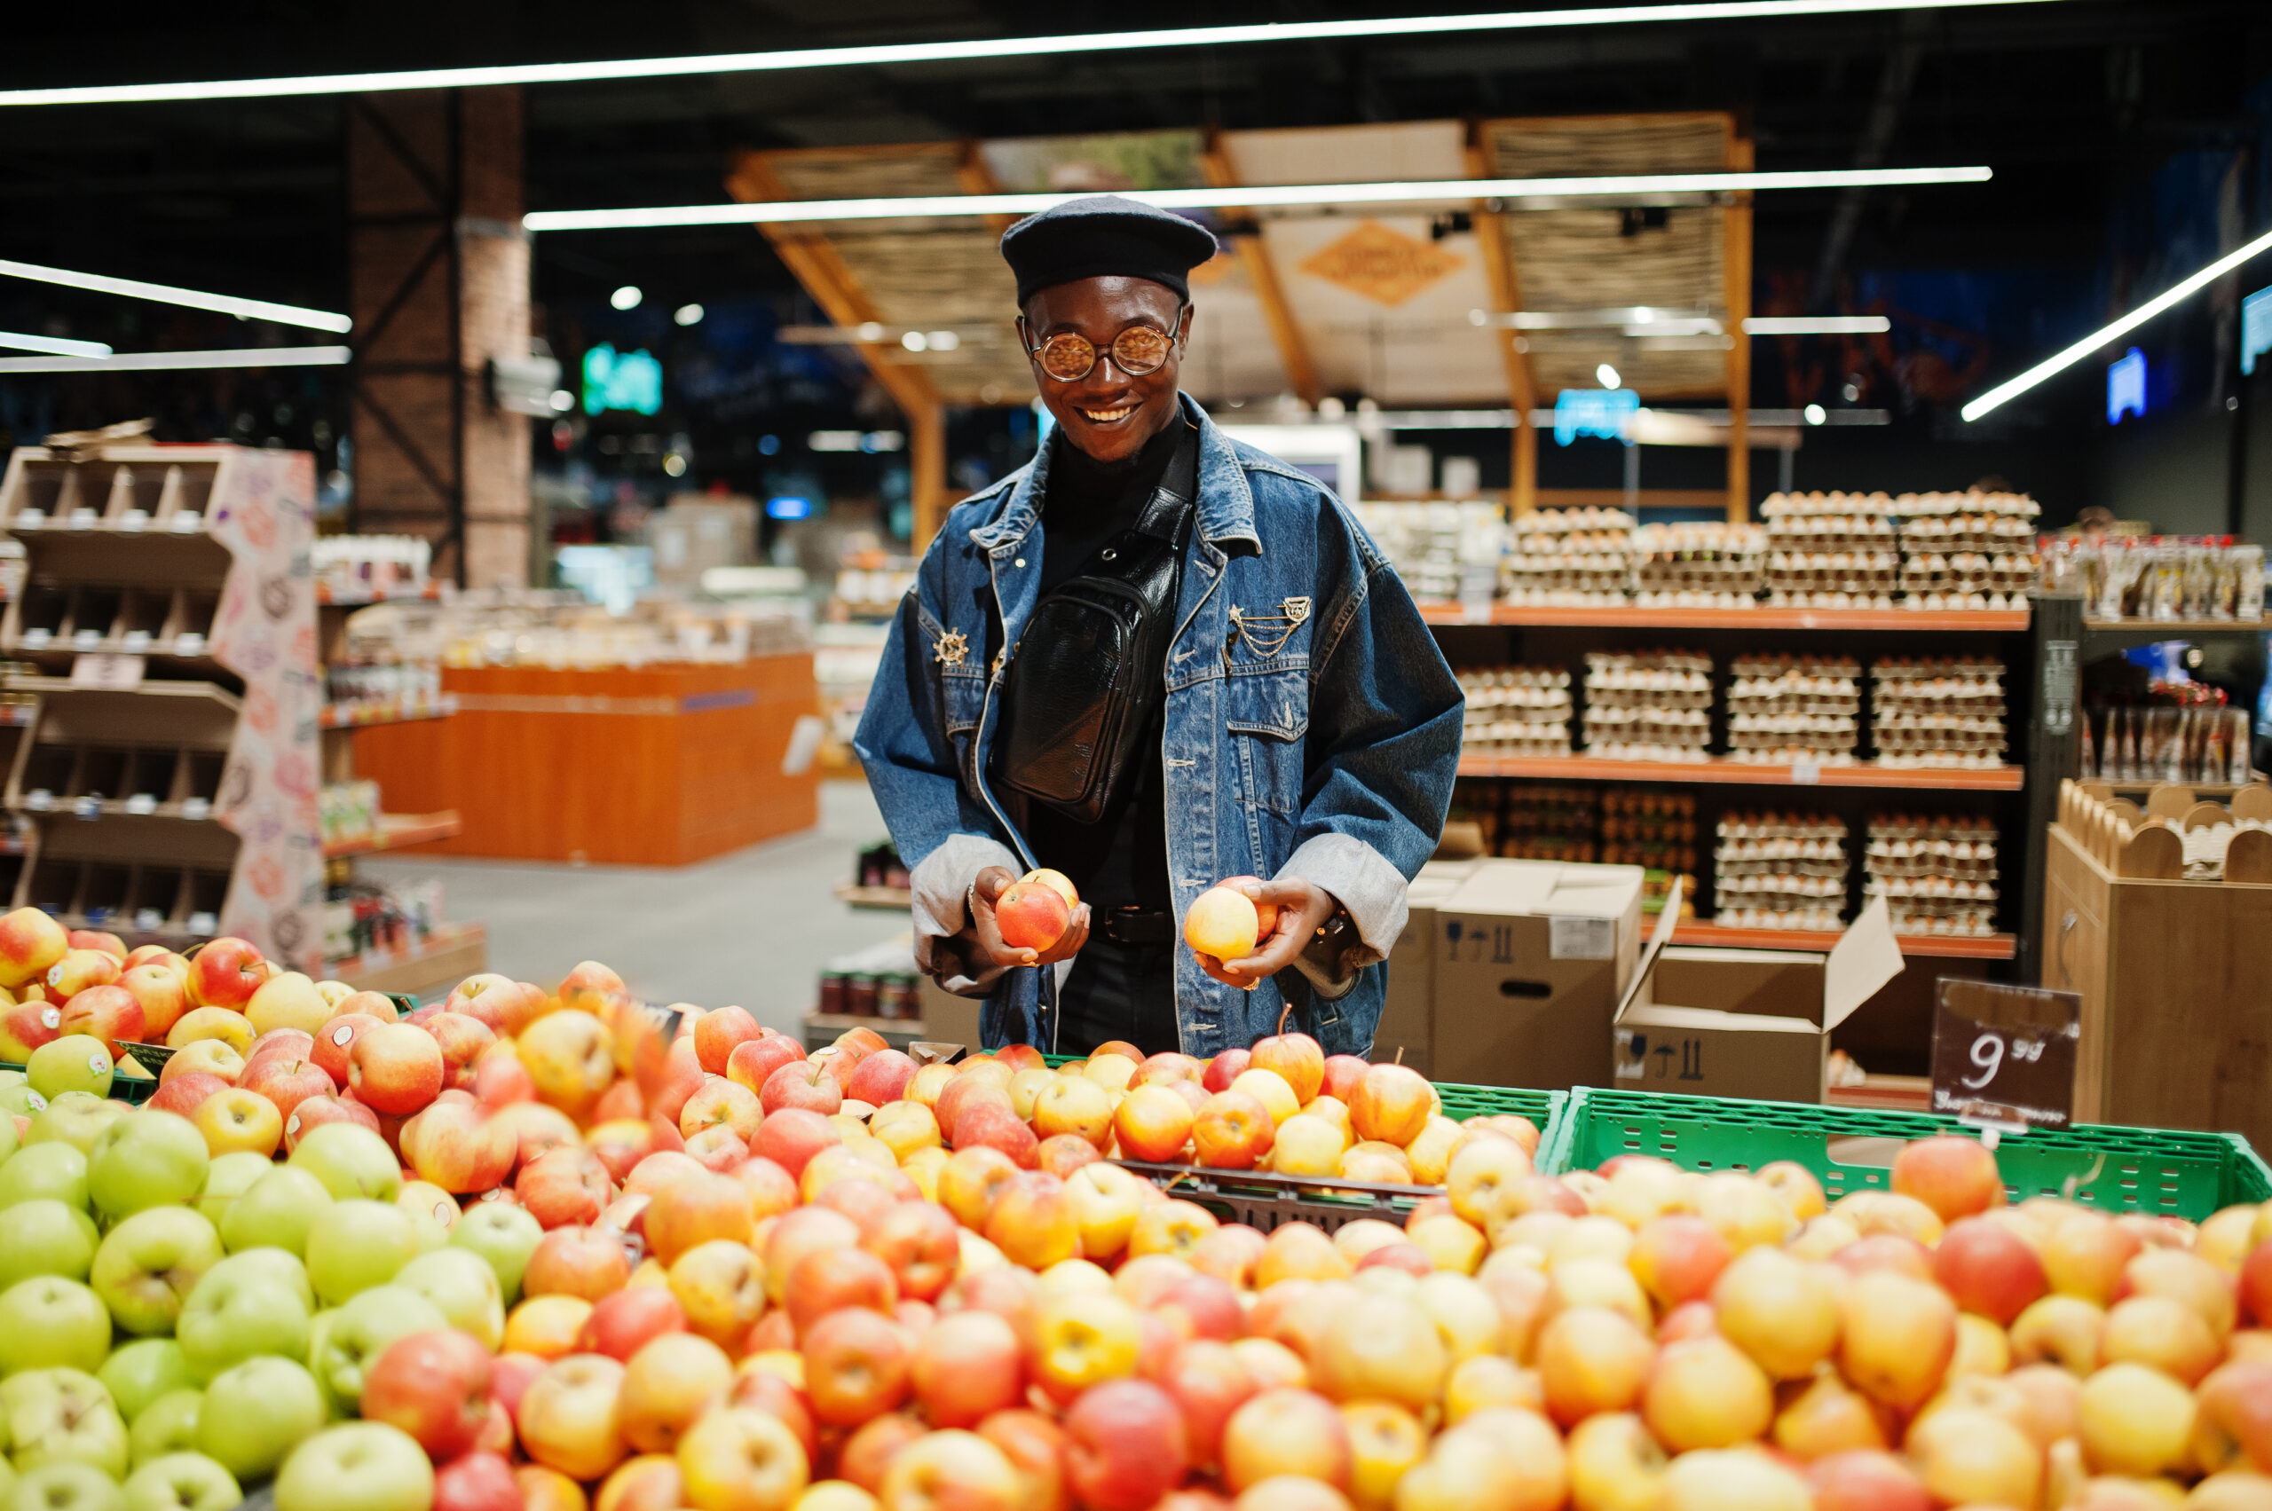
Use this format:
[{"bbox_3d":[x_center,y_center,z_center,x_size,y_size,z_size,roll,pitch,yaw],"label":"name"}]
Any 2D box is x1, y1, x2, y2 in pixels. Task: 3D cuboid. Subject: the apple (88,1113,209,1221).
[{"bbox_3d":[-0.689,0.287,1.540,0.077,0.072,0.077,-2,5,-24],"label":"apple"}]

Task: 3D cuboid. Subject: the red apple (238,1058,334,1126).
[{"bbox_3d":[-0.703,0.286,1.830,0.077,0.072,0.077,0,5,0],"label":"red apple"}]

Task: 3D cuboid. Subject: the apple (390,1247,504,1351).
[{"bbox_3d":[-0.483,0.383,1.550,0.077,0.071,0.077,-1,5,-18],"label":"apple"}]

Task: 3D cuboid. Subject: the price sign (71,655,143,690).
[{"bbox_3d":[-3.008,-0.244,6.450,0.250,0.110,0.015,2,6,17],"label":"price sign"}]

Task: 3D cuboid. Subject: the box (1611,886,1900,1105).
[{"bbox_3d":[1.037,0.502,3.698,0.410,0.465,0.610,2,5,17],"label":"box"}]

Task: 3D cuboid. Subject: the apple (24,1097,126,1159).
[{"bbox_3d":[-0.849,0.312,1.770,0.078,0.070,0.078,2,5,15],"label":"apple"}]

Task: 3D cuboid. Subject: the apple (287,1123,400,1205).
[{"bbox_3d":[-0.571,0.307,1.590,0.081,0.074,0.081,2,5,14],"label":"apple"}]

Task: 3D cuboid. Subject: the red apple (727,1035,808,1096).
[{"bbox_3d":[-0.345,0.295,2.070,0.075,0.070,0.075,2,5,14],"label":"red apple"}]

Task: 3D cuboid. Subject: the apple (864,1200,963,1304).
[{"bbox_3d":[-0.165,0.366,1.630,0.075,0.070,0.075,0,5,0],"label":"apple"}]

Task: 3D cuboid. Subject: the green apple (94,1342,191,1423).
[{"bbox_3d":[-0.615,0.399,1.380,0.075,0.070,0.075,0,5,0],"label":"green apple"}]

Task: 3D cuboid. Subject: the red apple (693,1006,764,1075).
[{"bbox_3d":[-0.406,0.286,2.200,0.073,0.068,0.073,0,5,0],"label":"red apple"}]

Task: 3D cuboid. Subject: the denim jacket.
[{"bbox_3d":[0.023,0.005,2.290,0.640,0.760,0.440,1,5,8],"label":"denim jacket"}]

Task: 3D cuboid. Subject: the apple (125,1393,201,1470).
[{"bbox_3d":[-0.626,0.457,1.460,0.074,0.068,0.074,2,5,15],"label":"apple"}]

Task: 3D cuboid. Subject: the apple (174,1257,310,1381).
[{"bbox_3d":[-0.566,0.356,1.400,0.080,0.074,0.080,2,5,14],"label":"apple"}]

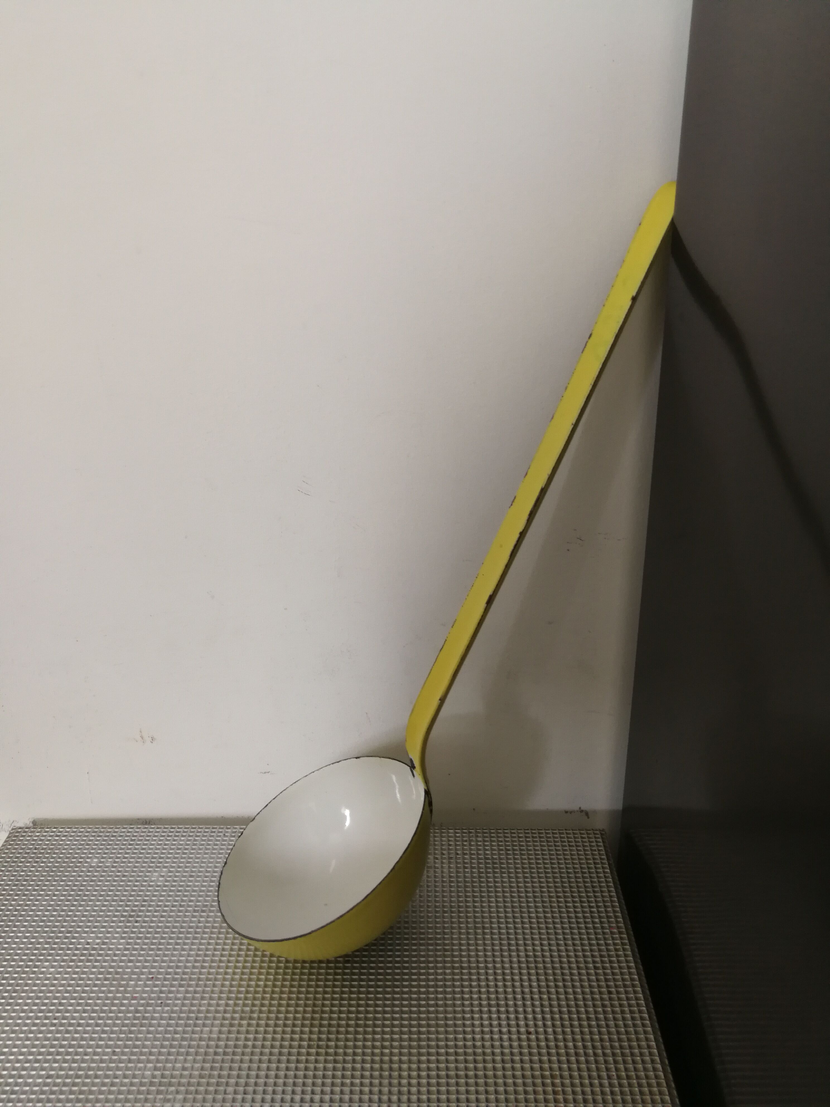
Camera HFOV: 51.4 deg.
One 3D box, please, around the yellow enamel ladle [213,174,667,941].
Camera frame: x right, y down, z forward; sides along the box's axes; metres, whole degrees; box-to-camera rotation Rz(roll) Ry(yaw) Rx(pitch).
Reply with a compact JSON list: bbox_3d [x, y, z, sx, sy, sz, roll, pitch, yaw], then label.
[{"bbox_3d":[0.019,0.012,0.357,0.078,0.352,0.100,21,10,-21],"label":"yellow enamel ladle"}]

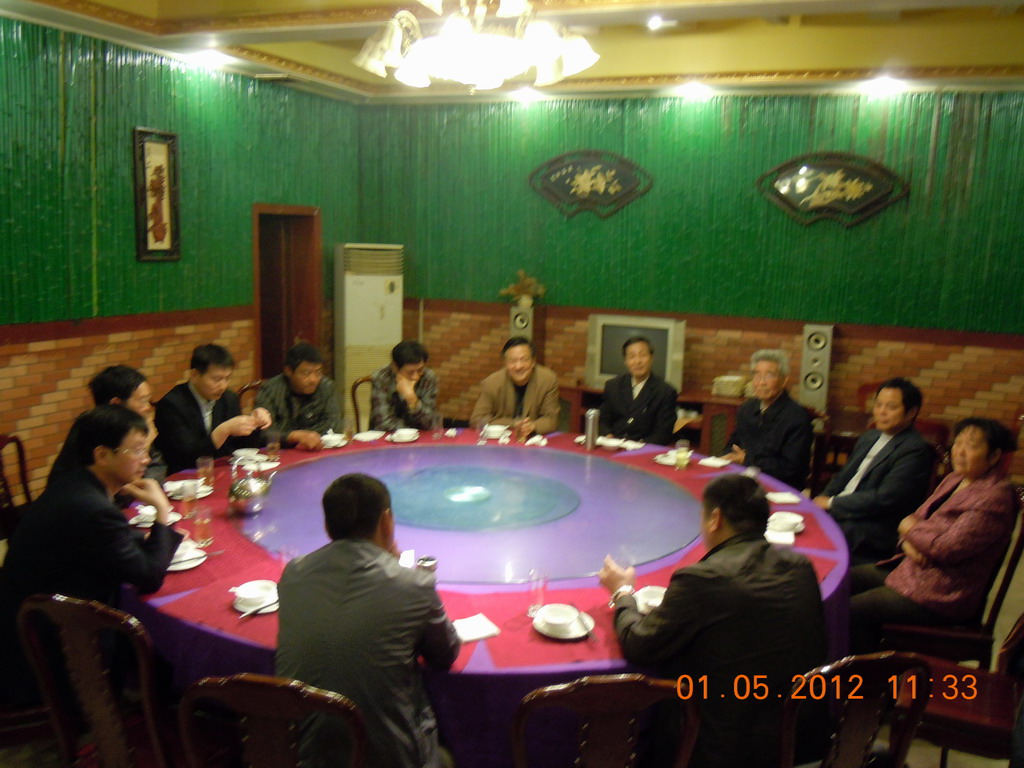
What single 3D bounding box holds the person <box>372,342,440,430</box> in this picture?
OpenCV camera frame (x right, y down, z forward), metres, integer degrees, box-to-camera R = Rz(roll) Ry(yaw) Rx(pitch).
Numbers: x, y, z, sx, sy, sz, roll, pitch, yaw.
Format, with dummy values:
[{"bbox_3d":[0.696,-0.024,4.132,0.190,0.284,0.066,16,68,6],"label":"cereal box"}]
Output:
[{"bbox_3d":[-0.634,0.360,5.171,0.480,1.210,0.720,-1,10,-18],"label":"person"}]

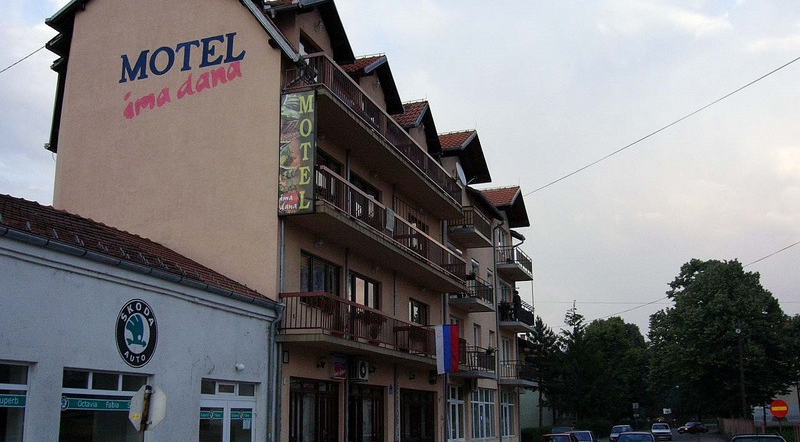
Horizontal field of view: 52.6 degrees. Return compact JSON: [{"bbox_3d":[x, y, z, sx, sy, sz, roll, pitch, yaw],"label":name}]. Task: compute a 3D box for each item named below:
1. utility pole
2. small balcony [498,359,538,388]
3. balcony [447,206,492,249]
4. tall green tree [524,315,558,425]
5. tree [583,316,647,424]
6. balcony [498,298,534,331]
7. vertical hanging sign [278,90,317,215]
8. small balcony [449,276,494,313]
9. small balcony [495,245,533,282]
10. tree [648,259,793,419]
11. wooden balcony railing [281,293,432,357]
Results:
[{"bbox_3d":[24.768,11.682,58.658,0.300,8.780,0.300,-6,-15,19],"label":"utility pole"},{"bbox_3d":[6.444,8.310,43.557,1.108,1.200,5.089,-6,-15,19],"label":"small balcony"},{"bbox_3d":[3.083,0.350,35.490,1.238,1.077,3.213,-5,-15,19],"label":"balcony"},{"bbox_3d":[9.406,10.780,54.637,2.600,8.800,2.600,-6,-15,19],"label":"tall green tree"},{"bbox_3d":[23.267,16.592,86.815,7.200,12.434,7.000,-5,-15,19],"label":"tree"},{"bbox_3d":[6.964,5.758,47.741,1.140,1.370,4.500,-6,-15,19],"label":"balcony"},{"bbox_3d":[-2.496,-1.728,19.889,0.920,3.140,0.160,-5,-14,16],"label":"vertical hanging sign"},{"bbox_3d":[3.442,3.508,38.162,1.180,1.100,3.400,-6,-15,19],"label":"small balcony"},{"bbox_3d":[6.462,2.452,45.096,1.087,1.068,4.536,-5,-15,19],"label":"small balcony"},{"bbox_3d":[27.021,10.994,69.450,11.800,15.000,11.800,-6,-15,19],"label":"tree"},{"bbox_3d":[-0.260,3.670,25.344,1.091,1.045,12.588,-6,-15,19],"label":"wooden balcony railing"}]

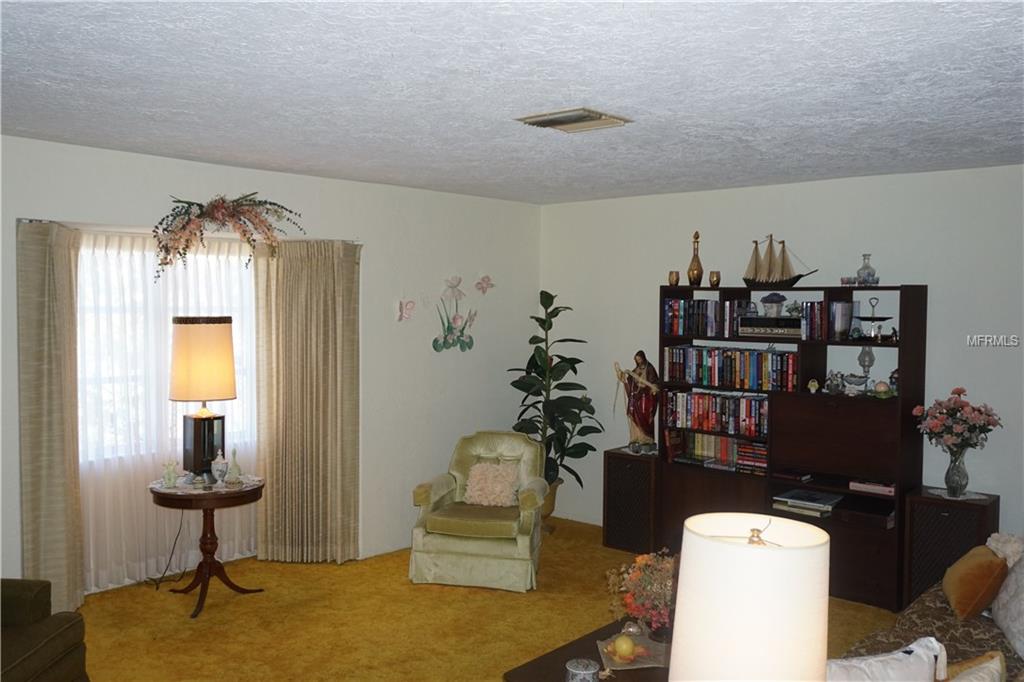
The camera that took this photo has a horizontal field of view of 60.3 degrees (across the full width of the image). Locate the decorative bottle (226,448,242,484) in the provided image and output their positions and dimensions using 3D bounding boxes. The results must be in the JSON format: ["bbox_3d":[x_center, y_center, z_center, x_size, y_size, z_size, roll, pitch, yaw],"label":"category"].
[{"bbox_3d":[-1.542,0.699,4.905,0.090,0.202,0.090,0,3,-17],"label":"decorative bottle"}]

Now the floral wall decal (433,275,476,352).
[{"bbox_3d":[-0.405,-0.194,6.202,0.030,0.550,0.420,3,4,42],"label":"floral wall decal"}]

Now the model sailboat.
[{"bbox_3d":[1.650,-0.497,5.430,0.490,0.322,0.090,3,4,42],"label":"model sailboat"}]

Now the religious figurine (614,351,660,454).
[{"bbox_3d":[0.874,0.407,6.133,0.300,0.710,0.250,2,3,30],"label":"religious figurine"}]

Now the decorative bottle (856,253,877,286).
[{"bbox_3d":[2.037,-0.407,5.057,0.108,0.190,0.108,3,4,43],"label":"decorative bottle"}]

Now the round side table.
[{"bbox_3d":[-1.703,1.126,4.961,0.610,0.670,0.610,0,3,0],"label":"round side table"}]

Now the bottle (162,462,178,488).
[{"bbox_3d":[-1.888,0.733,4.856,0.100,0.133,0.100,3,4,42],"label":"bottle"}]

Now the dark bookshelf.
[{"bbox_3d":[1.652,0.561,5.450,1.580,1.800,0.300,3,4,43],"label":"dark bookshelf"}]

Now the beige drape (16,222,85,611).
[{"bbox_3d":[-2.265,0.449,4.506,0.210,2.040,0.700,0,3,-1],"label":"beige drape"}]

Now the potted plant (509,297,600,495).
[{"bbox_3d":[0.322,0.426,6.444,0.660,1.587,0.680,0,3,0],"label":"potted plant"}]

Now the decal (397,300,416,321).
[{"bbox_3d":[-0.695,-0.203,5.853,0.050,0.135,0.135,3,4,43],"label":"decal"}]

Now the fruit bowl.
[{"bbox_3d":[0.455,1.114,3.250,0.260,0.090,0.270,0,3,0],"label":"fruit bowl"}]

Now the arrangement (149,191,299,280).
[{"bbox_3d":[-1.526,-0.573,4.843,0.180,0.430,0.900,3,4,43],"label":"arrangement"}]

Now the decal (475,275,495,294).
[{"bbox_3d":[-0.189,-0.410,6.413,0.035,0.135,0.180,3,4,43],"label":"decal"}]

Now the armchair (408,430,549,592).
[{"bbox_3d":[-0.158,1.025,5.550,0.770,0.826,0.780,1,3,13],"label":"armchair"}]

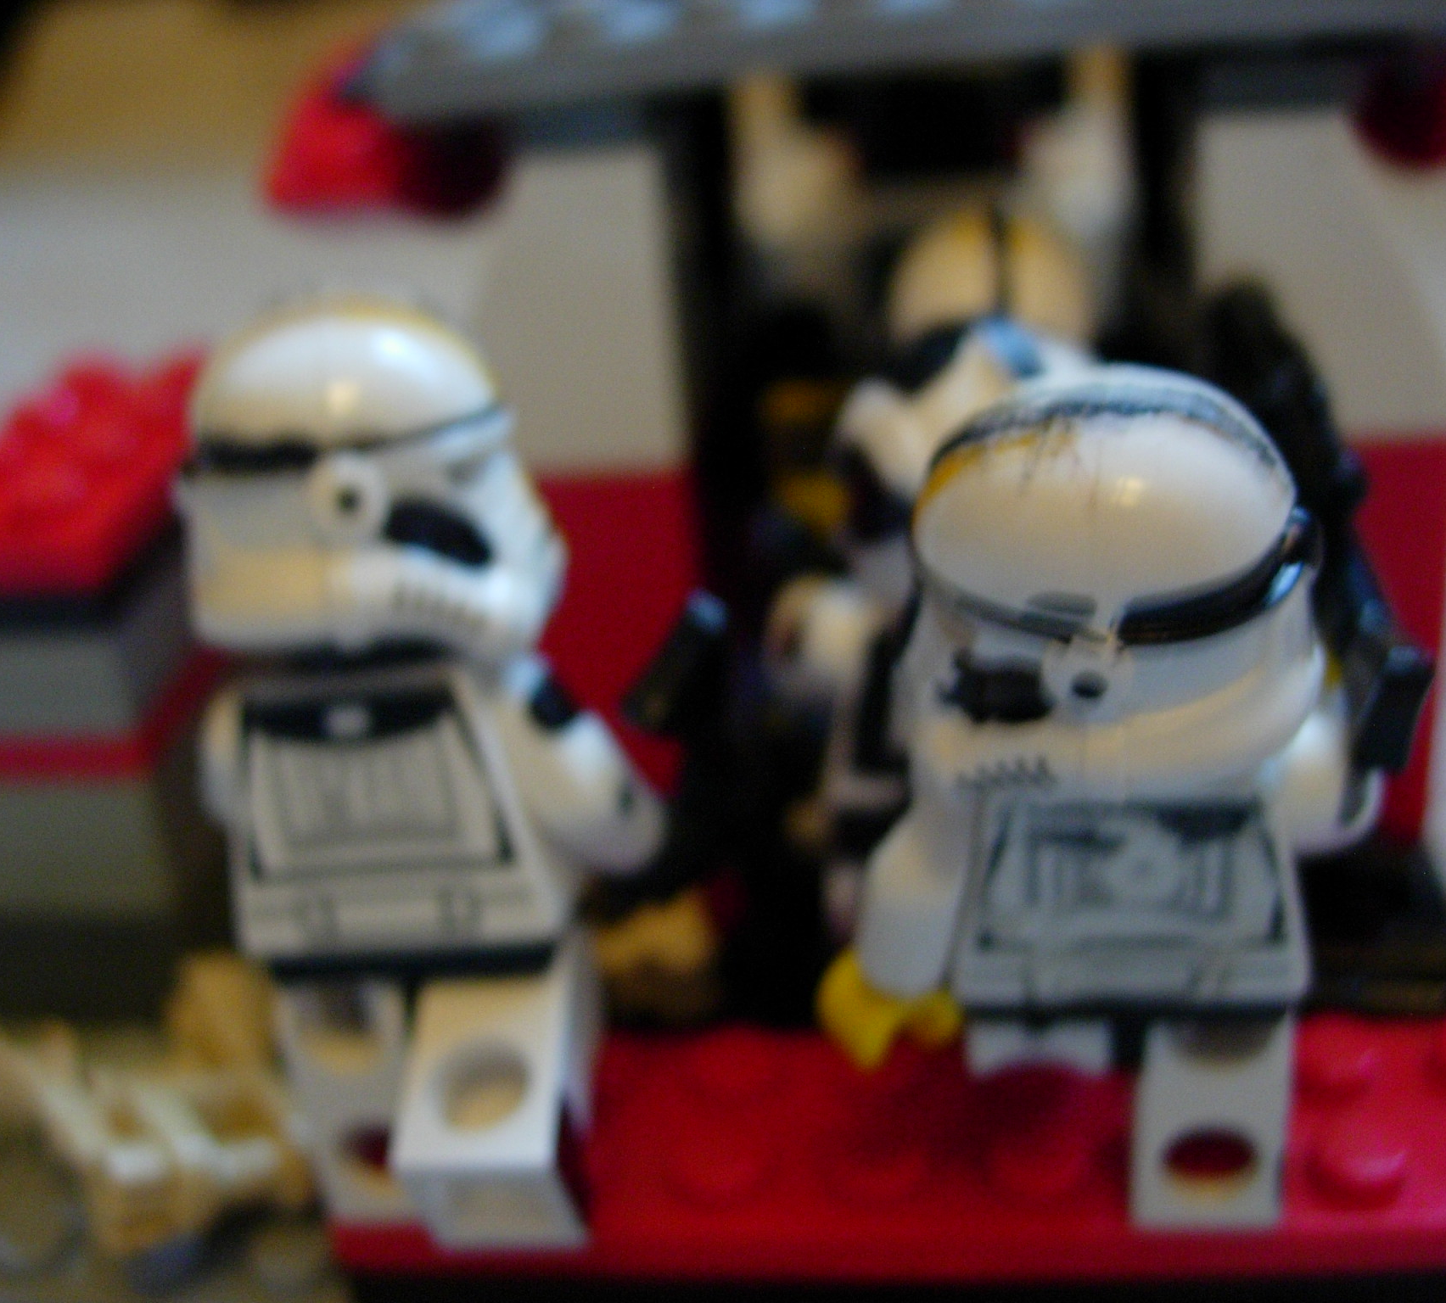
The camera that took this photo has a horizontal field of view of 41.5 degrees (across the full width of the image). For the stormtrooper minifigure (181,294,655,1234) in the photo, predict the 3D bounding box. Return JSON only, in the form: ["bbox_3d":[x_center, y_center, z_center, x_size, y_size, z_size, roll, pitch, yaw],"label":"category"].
[{"bbox_3d":[-0.013,0.006,0.090,0.022,0.042,0.018,-3,21,6],"label":"stormtrooper minifigure"}]

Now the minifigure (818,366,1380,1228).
[{"bbox_3d":[0.017,0.008,0.086,0.025,0.041,0.018,-3,29,4],"label":"minifigure"}]

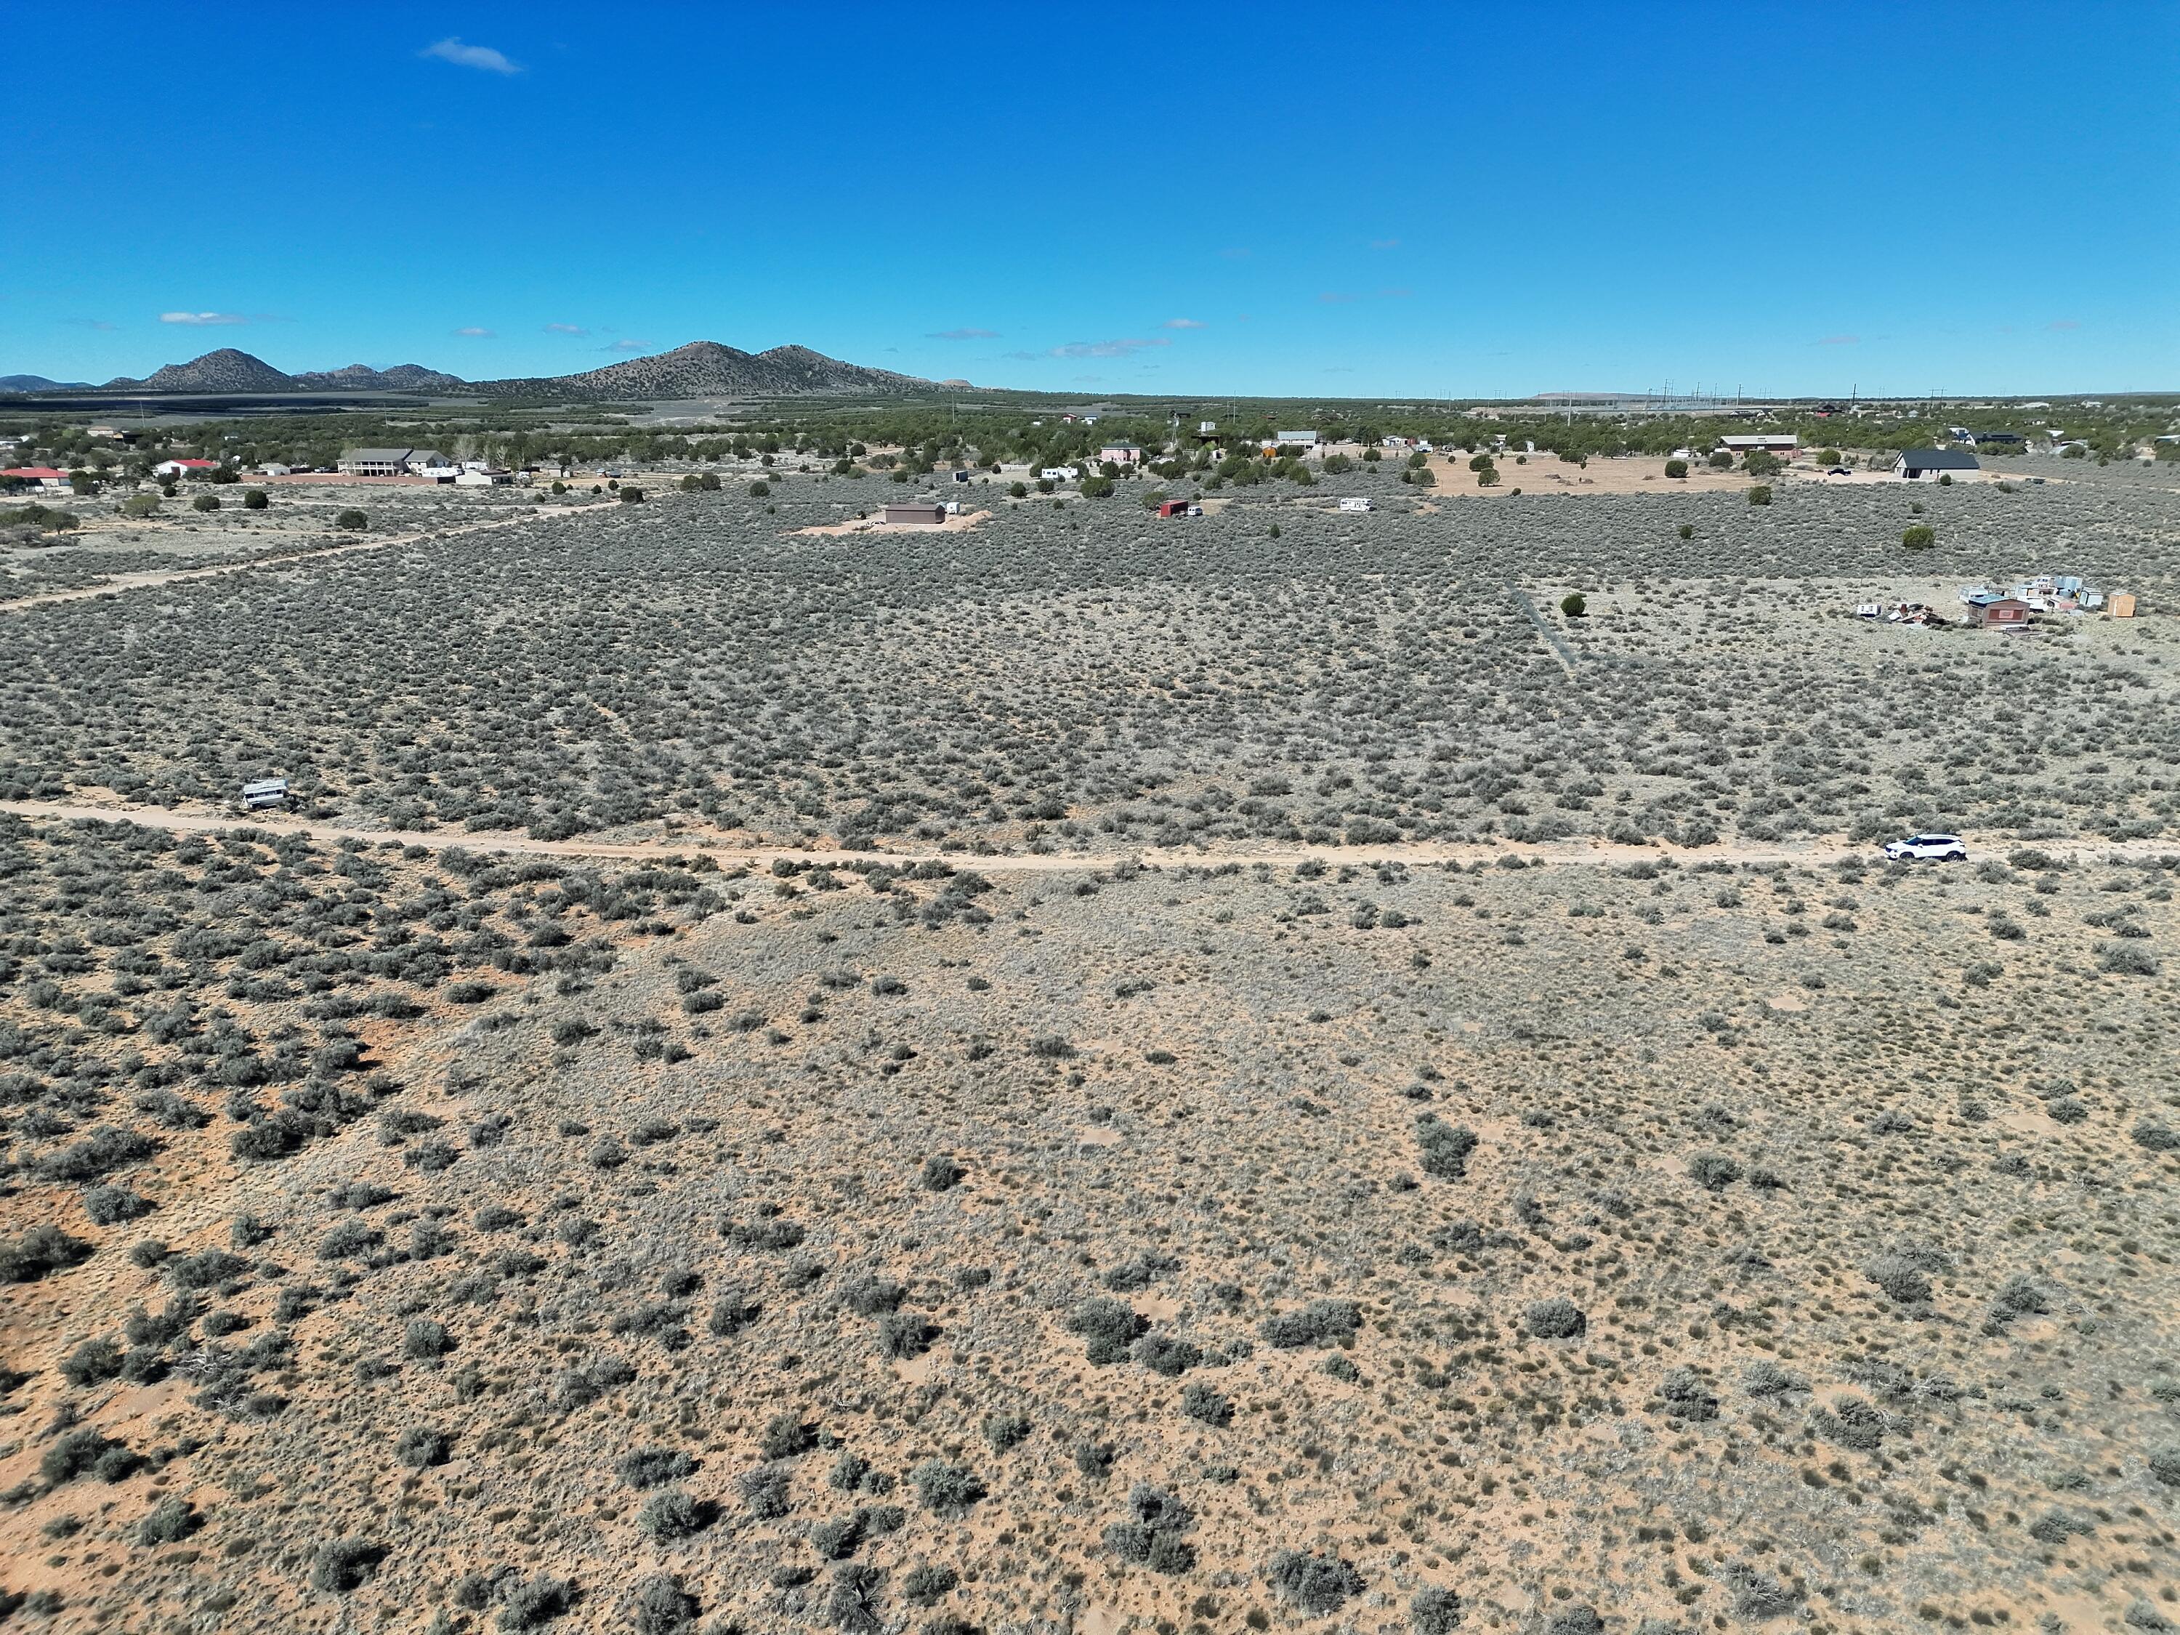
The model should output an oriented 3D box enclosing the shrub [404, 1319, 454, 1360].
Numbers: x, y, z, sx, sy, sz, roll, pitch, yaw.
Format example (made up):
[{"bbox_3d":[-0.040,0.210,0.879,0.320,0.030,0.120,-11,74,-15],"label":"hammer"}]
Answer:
[{"bbox_3d":[-20.590,16.029,46.797,1.220,0.850,1.290,0,16,0],"label":"shrub"}]

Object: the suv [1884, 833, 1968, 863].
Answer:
[{"bbox_3d":[50.652,1.938,91.500,4.550,1.630,1.840,-1,16,-2],"label":"suv"}]

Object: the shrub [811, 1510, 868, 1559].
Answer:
[{"bbox_3d":[-6.250,17.619,37.208,1.202,0.964,1.166,0,16,0],"label":"shrub"}]

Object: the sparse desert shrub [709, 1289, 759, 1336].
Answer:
[{"bbox_3d":[-11.485,15.614,48.094,1.220,0.950,1.400,0,16,0],"label":"sparse desert shrub"}]

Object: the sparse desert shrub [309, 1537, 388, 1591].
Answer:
[{"bbox_3d":[-17.980,17.933,36.381,1.482,0.845,1.437,0,16,0],"label":"sparse desert shrub"}]

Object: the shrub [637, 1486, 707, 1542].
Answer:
[{"bbox_3d":[-10.570,17.425,37.811,1.524,1.001,1.478,0,16,0],"label":"shrub"}]

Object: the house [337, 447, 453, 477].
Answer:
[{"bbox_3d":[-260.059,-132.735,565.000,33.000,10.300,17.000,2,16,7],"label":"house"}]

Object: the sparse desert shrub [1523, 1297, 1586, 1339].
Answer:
[{"bbox_3d":[15.205,16.193,49.426,1.818,0.850,1.668,5,16,19],"label":"sparse desert shrub"}]

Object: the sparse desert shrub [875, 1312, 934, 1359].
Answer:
[{"bbox_3d":[-5.923,16.440,48.448,1.659,0.900,1.636,-2,16,-8],"label":"sparse desert shrub"}]

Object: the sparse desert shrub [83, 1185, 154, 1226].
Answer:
[{"bbox_3d":[-36.352,14.259,56.230,1.959,0.920,1.886,-11,19,-34],"label":"sparse desert shrub"}]

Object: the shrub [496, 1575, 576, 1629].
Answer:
[{"bbox_3d":[-13.918,19.410,37.799,1.812,0.900,1.359,-7,17,-23],"label":"shrub"}]

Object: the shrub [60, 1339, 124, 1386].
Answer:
[{"bbox_3d":[-28.825,15.701,43.642,1.528,1.132,1.482,0,16,0],"label":"shrub"}]

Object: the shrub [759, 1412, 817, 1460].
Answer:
[{"bbox_3d":[-8.209,16.631,40.686,1.396,0.985,1.354,0,16,0],"label":"shrub"}]

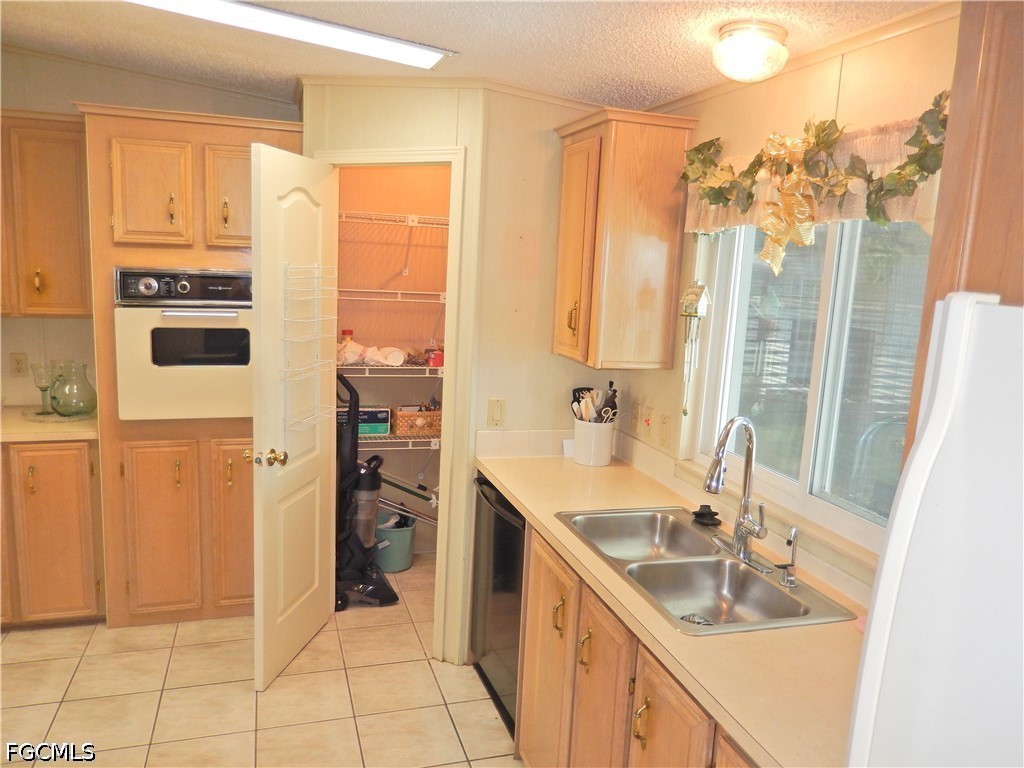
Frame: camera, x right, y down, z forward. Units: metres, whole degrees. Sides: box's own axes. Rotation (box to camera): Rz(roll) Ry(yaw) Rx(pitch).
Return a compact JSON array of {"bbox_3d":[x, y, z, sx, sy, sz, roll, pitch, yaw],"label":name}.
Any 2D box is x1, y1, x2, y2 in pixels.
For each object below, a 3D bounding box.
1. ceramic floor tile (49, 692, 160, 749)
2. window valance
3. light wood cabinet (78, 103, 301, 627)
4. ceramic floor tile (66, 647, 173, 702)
[{"bbox_3d":[-1.443,1.205,2.616,0.337,0.010,0.337,0,9,-18],"label":"ceramic floor tile"},{"bbox_3d":[0.760,-0.499,1.933,0.110,0.430,1.220,0,9,-18],"label":"window valance"},{"bbox_3d":[-1.468,-0.059,3.560,0.866,2.256,0.645,0,9,-17],"label":"light wood cabinet"},{"bbox_3d":[-1.569,1.167,2.974,0.343,0.010,0.343,0,9,-18],"label":"ceramic floor tile"}]

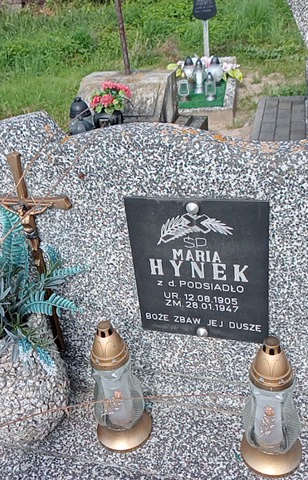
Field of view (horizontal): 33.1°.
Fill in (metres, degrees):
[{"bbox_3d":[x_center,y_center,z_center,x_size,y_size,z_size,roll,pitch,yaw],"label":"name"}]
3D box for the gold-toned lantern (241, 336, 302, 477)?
[{"bbox_3d":[0.202,0.275,0.889,0.110,0.258,0.110,0,30,13],"label":"gold-toned lantern"}]

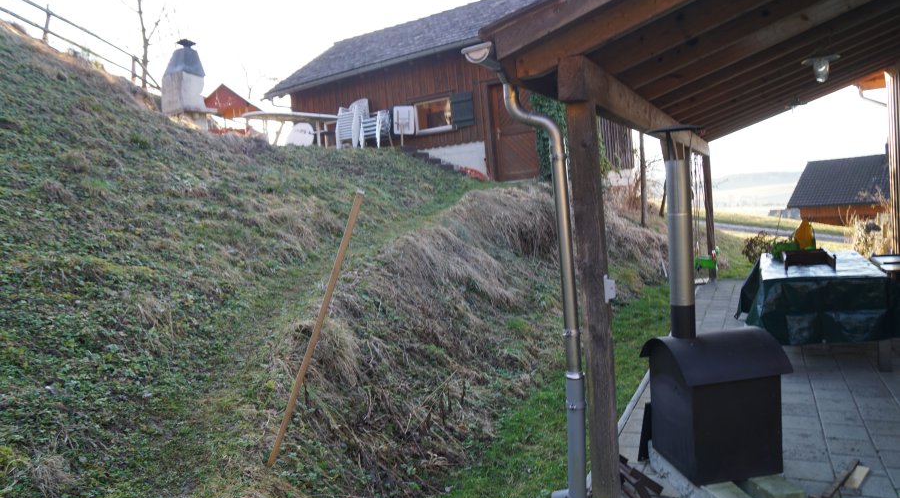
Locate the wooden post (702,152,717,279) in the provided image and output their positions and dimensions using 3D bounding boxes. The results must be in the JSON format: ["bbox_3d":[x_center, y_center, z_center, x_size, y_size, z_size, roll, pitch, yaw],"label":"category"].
[{"bbox_3d":[4.576,-0.538,10.550,0.120,2.140,0.120,-2,4,28],"label":"wooden post"}]

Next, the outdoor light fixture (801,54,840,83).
[{"bbox_3d":[2.895,-1.412,4.682,0.270,0.250,0.270,-2,4,28],"label":"outdoor light fixture"}]

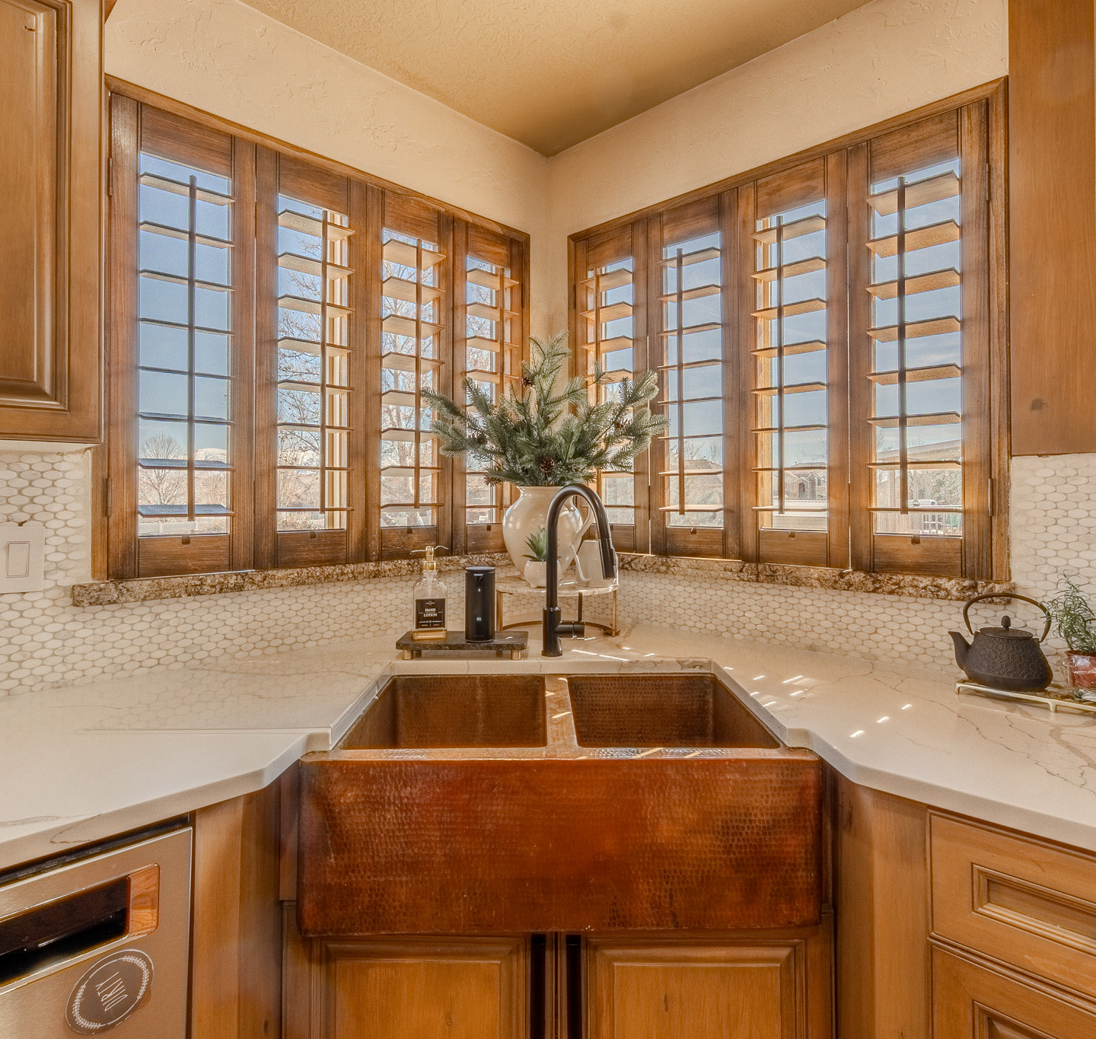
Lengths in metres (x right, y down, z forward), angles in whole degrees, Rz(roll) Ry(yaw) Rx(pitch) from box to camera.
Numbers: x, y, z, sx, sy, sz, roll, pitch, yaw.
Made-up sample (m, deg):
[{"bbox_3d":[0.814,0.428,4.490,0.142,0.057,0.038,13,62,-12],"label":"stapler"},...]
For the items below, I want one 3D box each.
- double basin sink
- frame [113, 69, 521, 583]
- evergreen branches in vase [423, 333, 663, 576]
[{"bbox_3d":[0.015,0.503,1.292,0.828,0.276,0.536,0,2,-1],"label":"double basin sink"},{"bbox_3d":[-0.476,-0.396,1.708,0.075,1.010,1.191,2,3,44],"label":"frame"},{"bbox_3d":[-0.012,-0.172,1.730,0.620,0.640,0.460,0,1,0],"label":"evergreen branches in vase"}]

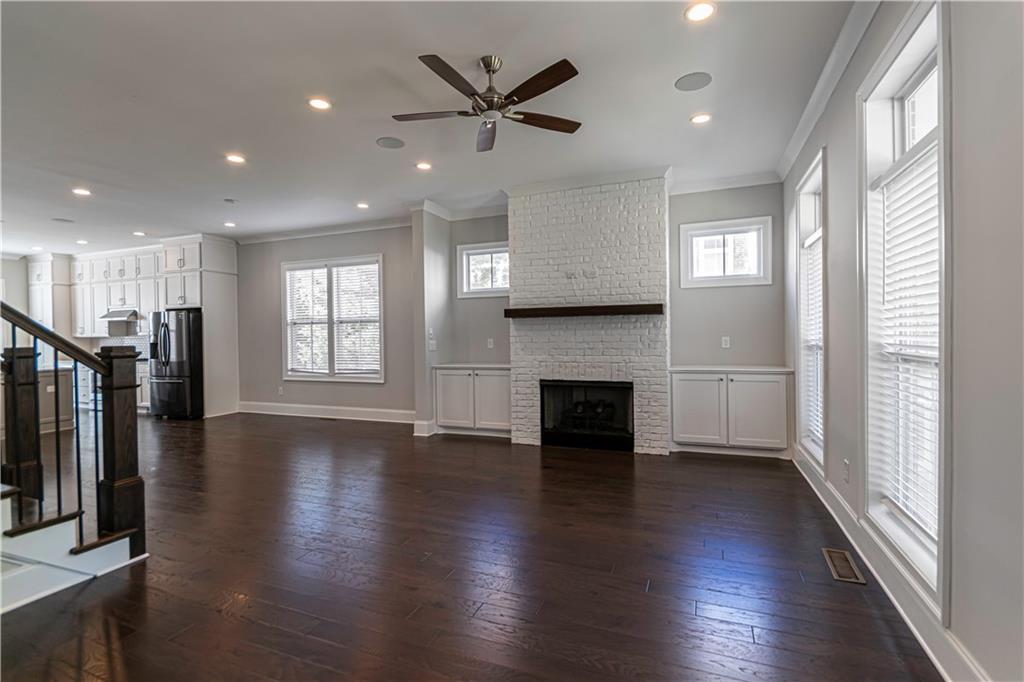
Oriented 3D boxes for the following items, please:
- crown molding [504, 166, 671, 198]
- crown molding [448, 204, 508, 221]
[{"bbox_3d":[0.761,-1.743,5.027,1.853,0.093,0.103,-1,1,22],"label":"crown molding"},{"bbox_3d":[-0.358,-1.757,6.234,1.176,0.108,0.082,0,0,21],"label":"crown molding"}]

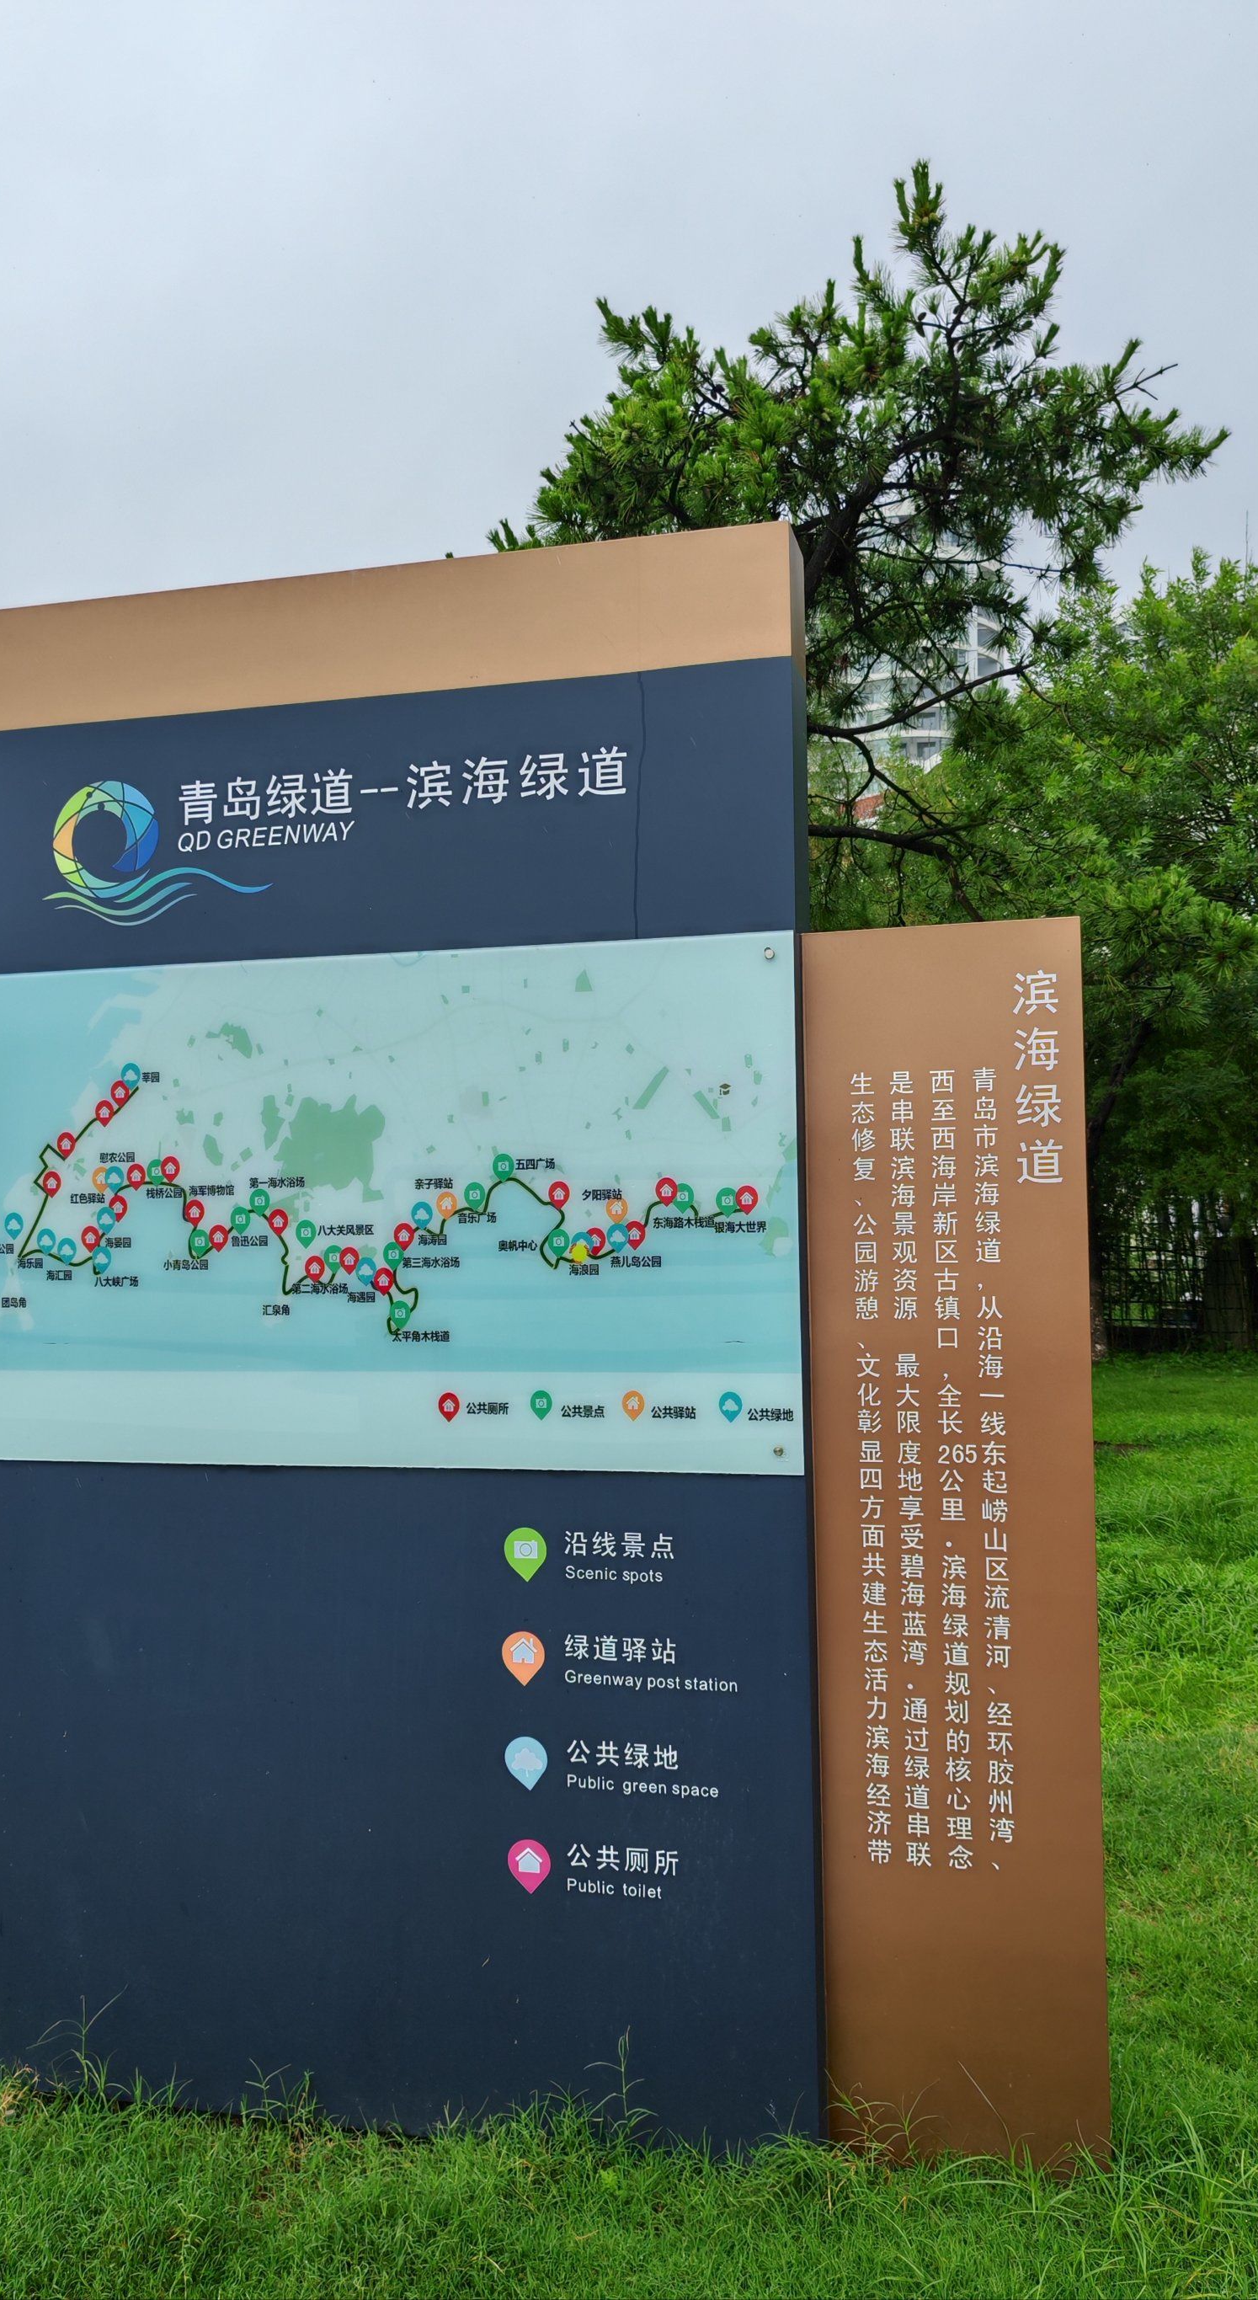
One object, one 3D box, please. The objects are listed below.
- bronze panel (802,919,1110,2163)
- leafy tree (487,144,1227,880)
[{"bbox_3d":[0.497,0.578,2.729,0.416,1.829,0.084,-1,-1,14],"label":"bronze panel"},{"bbox_3d":[1.118,-1.680,9.029,3.900,6.585,3.700,-1,-1,0],"label":"leafy tree"}]

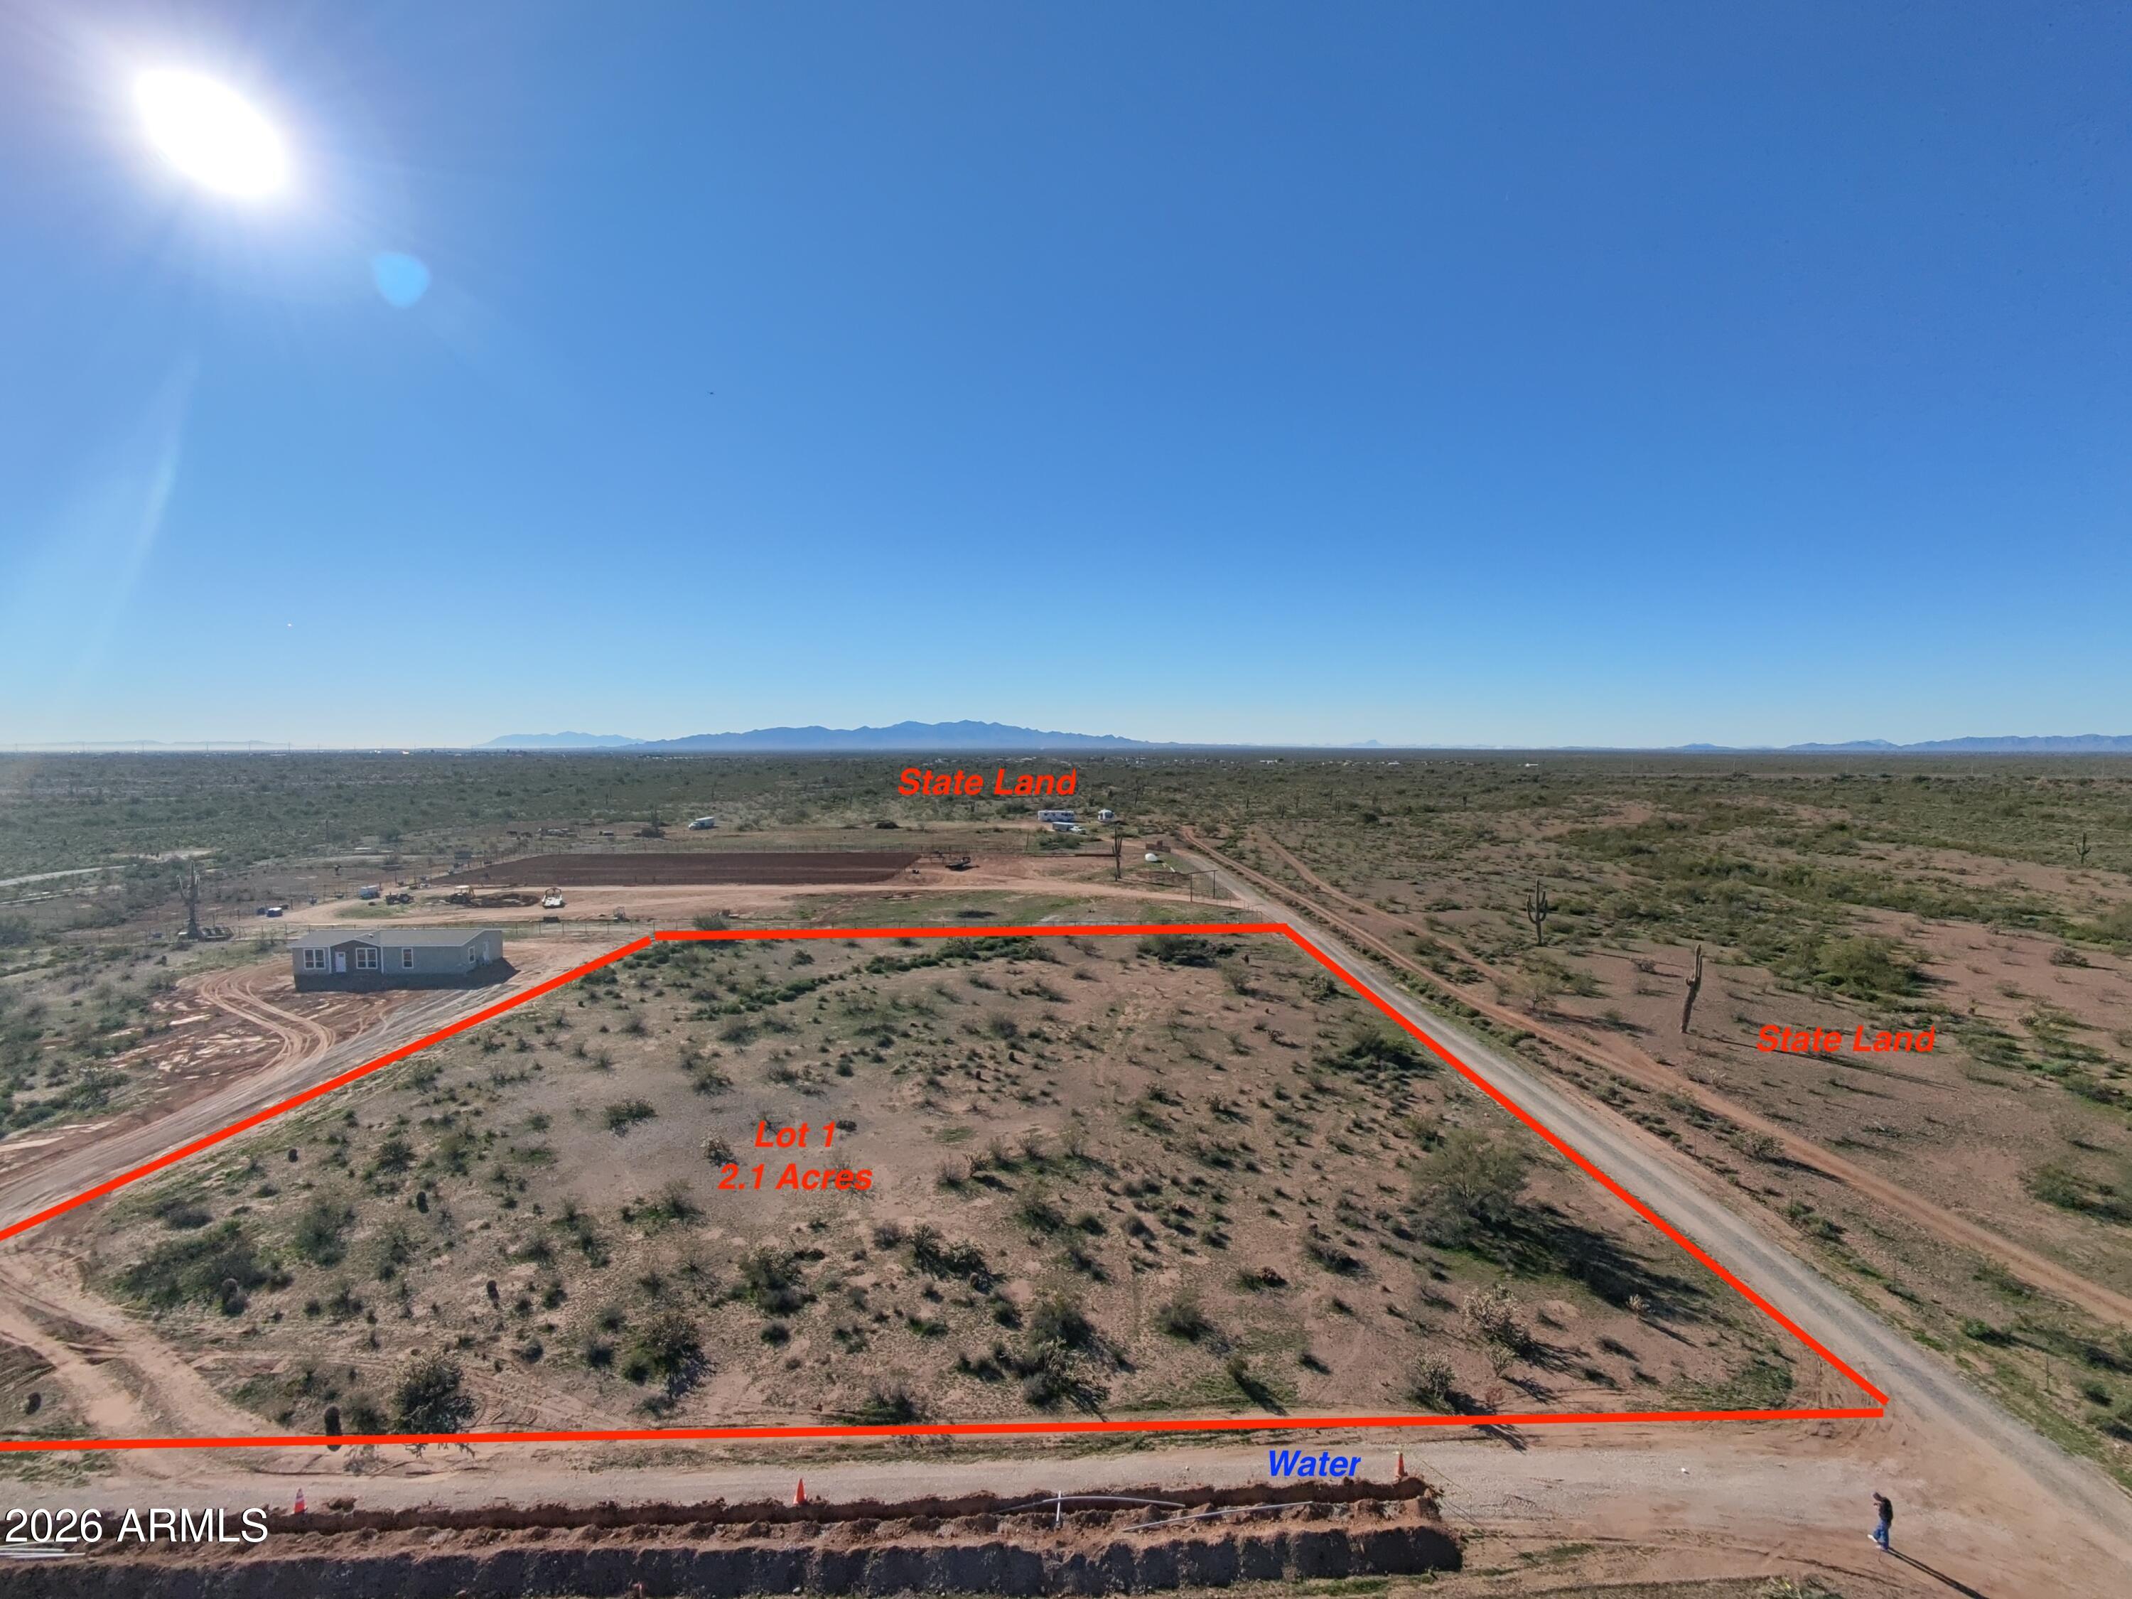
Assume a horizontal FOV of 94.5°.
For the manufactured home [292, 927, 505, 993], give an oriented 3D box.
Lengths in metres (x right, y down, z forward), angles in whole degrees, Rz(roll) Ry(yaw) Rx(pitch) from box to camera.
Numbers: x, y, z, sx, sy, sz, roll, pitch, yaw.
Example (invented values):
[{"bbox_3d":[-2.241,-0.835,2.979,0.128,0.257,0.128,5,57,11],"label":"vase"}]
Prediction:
[{"bbox_3d":[-71.930,16.405,107.023,17.782,4.520,8.200,0,3,-3],"label":"manufactured home"}]

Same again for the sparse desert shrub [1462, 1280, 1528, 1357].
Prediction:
[{"bbox_3d":[17.837,21.131,40.918,2.500,2.279,2.400,1,3,24],"label":"sparse desert shrub"}]

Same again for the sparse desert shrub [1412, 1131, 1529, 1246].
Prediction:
[{"bbox_3d":[21.118,19.471,51.182,5.500,4.510,5.300,1,3,23],"label":"sparse desert shrub"}]

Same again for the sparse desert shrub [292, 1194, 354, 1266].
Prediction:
[{"bbox_3d":[-36.681,20.637,48.541,2.450,2.354,2.350,-2,4,-38],"label":"sparse desert shrub"}]

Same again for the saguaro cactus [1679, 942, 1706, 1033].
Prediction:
[{"bbox_3d":[53.435,16.170,83.865,1.850,7.688,1.300,2,4,33],"label":"saguaro cactus"}]

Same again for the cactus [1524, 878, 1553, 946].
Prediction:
[{"bbox_3d":[58.346,13.925,121.529,2.600,8.176,2.200,2,3,26],"label":"cactus"}]

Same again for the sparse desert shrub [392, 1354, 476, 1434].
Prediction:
[{"bbox_3d":[-23.277,21.437,36.232,2.550,2.090,2.500,-2,4,-34],"label":"sparse desert shrub"}]

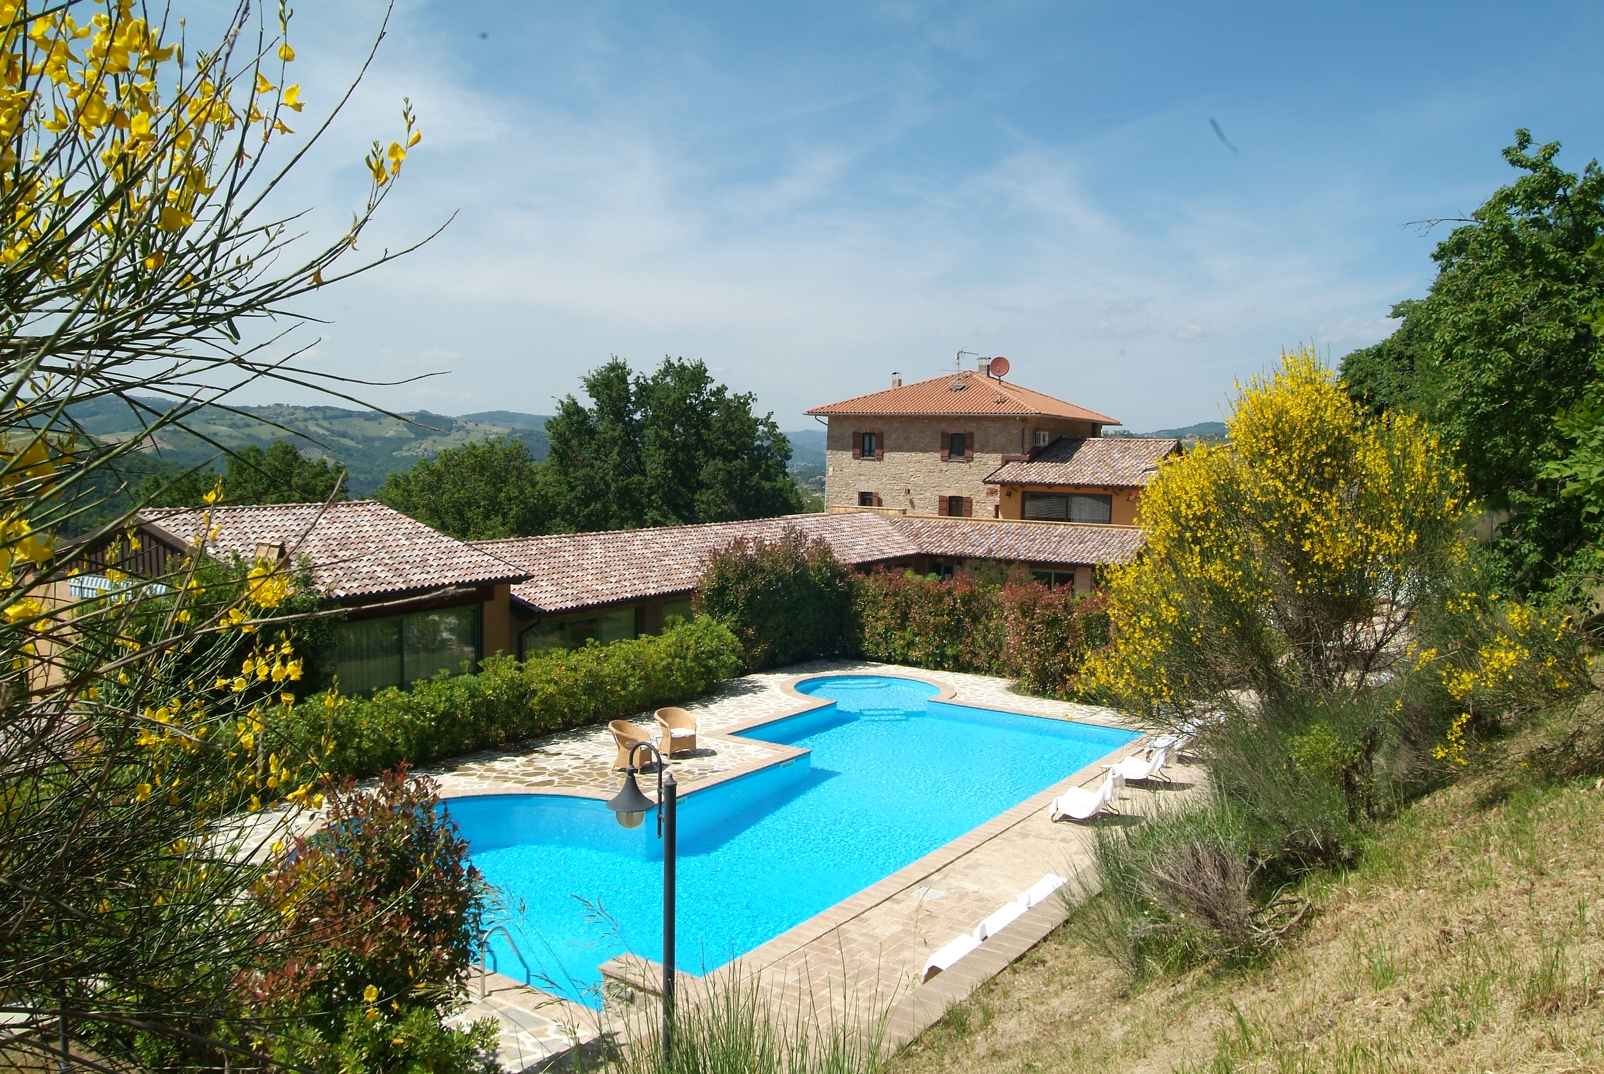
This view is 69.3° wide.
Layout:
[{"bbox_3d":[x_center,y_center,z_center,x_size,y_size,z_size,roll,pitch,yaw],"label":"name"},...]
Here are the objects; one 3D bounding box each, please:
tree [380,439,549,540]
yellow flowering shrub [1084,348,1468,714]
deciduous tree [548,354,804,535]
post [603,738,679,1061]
[{"bbox_3d":[-14.603,-0.563,50.287,7.800,7.540,7.200,-1,5,-16],"label":"tree"},{"bbox_3d":[5.034,0.059,12.559,3.800,4.180,3.600,2,5,22],"label":"yellow flowering shrub"},{"bbox_3d":[-6.269,-2.900,56.443,12.300,11.660,10.800,0,4,-6],"label":"deciduous tree"},{"bbox_3d":[-1.488,3.376,10.659,0.770,3.020,0.450,3,5,28],"label":"post"}]

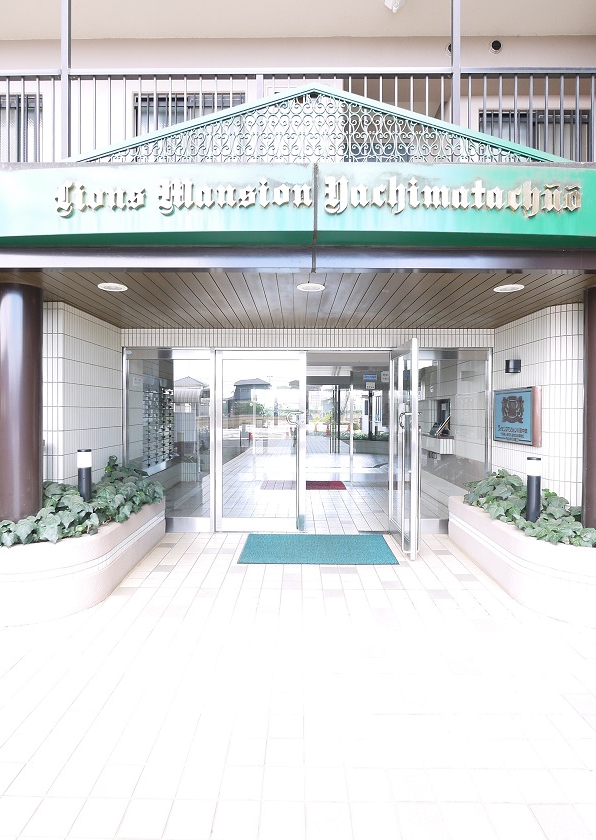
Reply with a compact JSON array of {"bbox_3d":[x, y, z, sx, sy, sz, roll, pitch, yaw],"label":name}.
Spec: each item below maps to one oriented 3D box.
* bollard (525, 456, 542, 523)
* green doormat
[{"bbox_3d":[2.140,0.670,4.100,0.120,0.670,0.120,0,1,1],"label":"bollard"},{"bbox_3d":[0.214,1.420,5.030,1.620,0.015,1.000,0,2,1],"label":"green doormat"}]

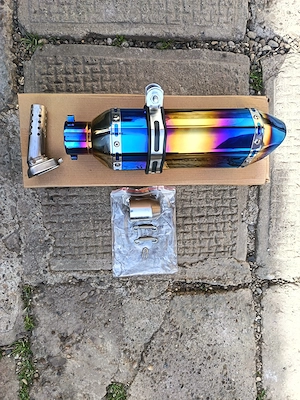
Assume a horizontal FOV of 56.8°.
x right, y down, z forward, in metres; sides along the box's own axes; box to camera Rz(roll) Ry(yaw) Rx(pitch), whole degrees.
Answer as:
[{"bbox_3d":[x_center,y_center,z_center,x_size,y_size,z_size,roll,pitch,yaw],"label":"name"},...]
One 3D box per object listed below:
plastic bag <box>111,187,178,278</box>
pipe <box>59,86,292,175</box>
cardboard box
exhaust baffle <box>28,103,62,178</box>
[{"bbox_3d":[-0.009,0.072,0.609,0.144,0.042,0.197,-1,93,-5],"label":"plastic bag"},{"bbox_3d":[0.046,-0.118,0.469,0.372,0.102,0.144,-1,93,-5],"label":"pipe"},{"bbox_3d":[-0.005,-0.112,0.569,0.462,0.105,0.167,-1,93,-5],"label":"cardboard box"},{"bbox_3d":[-0.176,-0.099,0.474,0.057,0.055,0.125,5,92,-5],"label":"exhaust baffle"}]

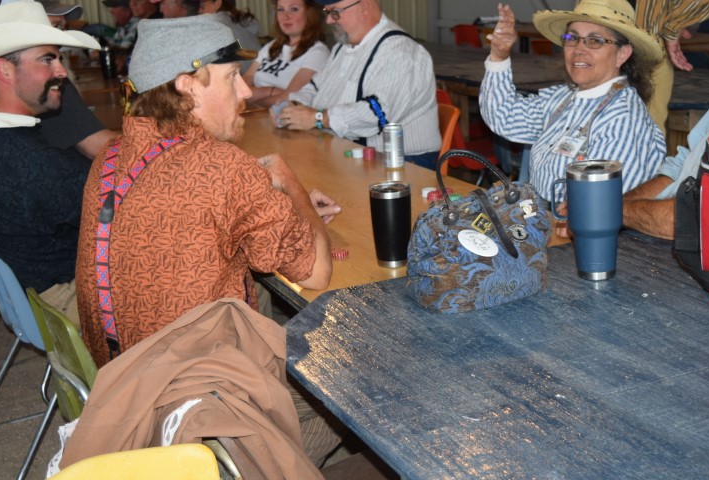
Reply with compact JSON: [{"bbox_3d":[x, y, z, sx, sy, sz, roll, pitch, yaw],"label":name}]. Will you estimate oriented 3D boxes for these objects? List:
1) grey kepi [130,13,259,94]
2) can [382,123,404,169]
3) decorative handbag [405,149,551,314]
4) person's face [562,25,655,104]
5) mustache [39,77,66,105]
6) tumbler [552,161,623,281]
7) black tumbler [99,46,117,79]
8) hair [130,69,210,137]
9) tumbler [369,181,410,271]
[{"bbox_3d":[-0.321,-0.362,1.980,0.238,0.125,0.168,-20,18,-2],"label":"grey kepi"},{"bbox_3d":[0.118,-0.281,3.082,0.066,0.124,0.066,-2,17,1],"label":"can"},{"bbox_3d":[0.215,-0.038,1.852,0.235,0.275,0.150,-9,18,-20],"label":"decorative handbag"},{"bbox_3d":[0.648,-0.465,2.640,0.165,0.205,0.185,10,15,38],"label":"person's face"},{"bbox_3d":[-0.686,-0.341,2.330,0.045,0.060,0.075,0,17,7],"label":"mustache"},{"bbox_3d":[0.437,-0.033,1.914,0.140,0.208,0.103,-2,17,7],"label":"tumbler"},{"bbox_3d":[-1.296,-0.926,5.377,0.066,0.155,0.066,-2,17,1],"label":"black tumbler"},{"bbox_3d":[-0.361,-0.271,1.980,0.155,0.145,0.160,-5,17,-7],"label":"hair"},{"bbox_3d":[0.081,-0.031,2.195,0.088,0.173,0.088,-2,17,1],"label":"tumbler"}]

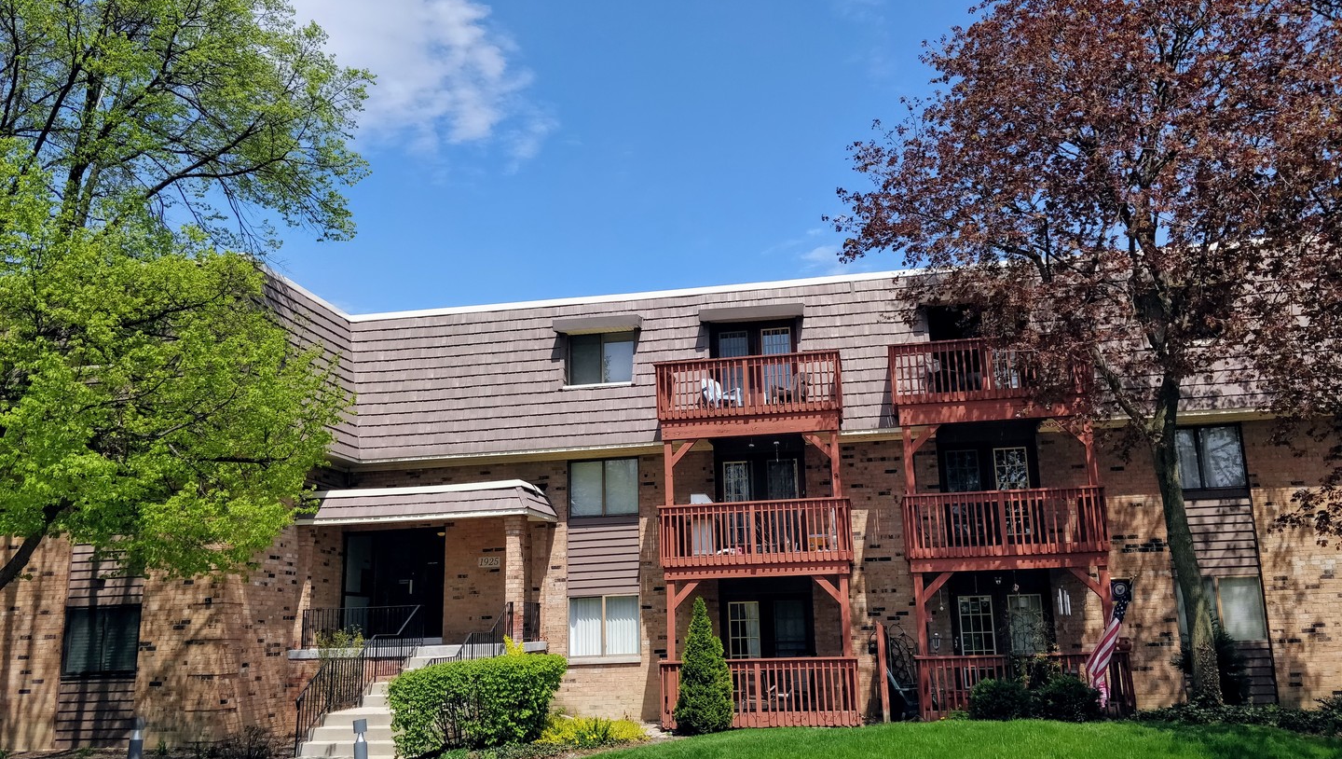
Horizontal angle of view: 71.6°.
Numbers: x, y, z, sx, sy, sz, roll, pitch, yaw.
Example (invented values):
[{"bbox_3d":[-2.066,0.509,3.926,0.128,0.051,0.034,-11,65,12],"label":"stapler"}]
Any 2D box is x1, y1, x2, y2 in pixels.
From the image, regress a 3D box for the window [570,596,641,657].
[{"bbox_3d":[-1.312,4.849,18.294,1.435,1.165,0.120,-4,-14,9],"label":"window"}]

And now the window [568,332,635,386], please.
[{"bbox_3d":[-1.471,-0.471,19.871,1.425,1.154,0.120,-4,-14,9],"label":"window"}]

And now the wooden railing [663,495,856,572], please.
[{"bbox_3d":[1.571,2.917,17.206,3.452,1.215,1.450,-4,-11,9],"label":"wooden railing"}]

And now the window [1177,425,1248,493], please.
[{"bbox_3d":[9.731,1.449,16.998,1.442,1.233,0.150,-4,-11,9],"label":"window"}]

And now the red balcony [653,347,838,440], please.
[{"bbox_3d":[1.549,0.295,18.022,3.483,1.091,1.450,-4,-14,9],"label":"red balcony"}]

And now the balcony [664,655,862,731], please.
[{"bbox_3d":[1.637,5.591,16.776,3.458,1.106,1.500,-4,-14,9],"label":"balcony"}]

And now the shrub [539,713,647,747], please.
[{"bbox_3d":[-1.383,6.071,16.164,1.900,0.370,1.100,-4,-11,9],"label":"shrub"}]

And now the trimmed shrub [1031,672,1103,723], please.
[{"bbox_3d":[6.291,5.049,14.754,1.070,0.771,1.000,-4,-14,9],"label":"trimmed shrub"}]

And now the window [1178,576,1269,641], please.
[{"bbox_3d":[9.737,4.074,16.516,1.437,1.111,0.150,-4,-11,9],"label":"window"}]

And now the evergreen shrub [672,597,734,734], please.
[{"bbox_3d":[0.526,4.832,15.740,1.050,2.240,1.050,-4,-11,9],"label":"evergreen shrub"}]

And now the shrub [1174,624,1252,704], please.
[{"bbox_3d":[9.158,4.844,15.801,1.140,1.420,1.050,-4,-11,9],"label":"shrub"}]

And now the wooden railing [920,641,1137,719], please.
[{"bbox_3d":[5.958,5.201,16.086,3.446,1.060,1.500,-4,-11,9],"label":"wooden railing"}]

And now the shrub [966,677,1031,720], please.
[{"bbox_3d":[5.263,5.148,14.943,1.000,0.730,0.950,-4,-14,9],"label":"shrub"}]

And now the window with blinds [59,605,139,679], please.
[{"bbox_3d":[-10.015,4.617,16.384,1.475,1.242,0.120,-4,-14,9],"label":"window with blinds"}]

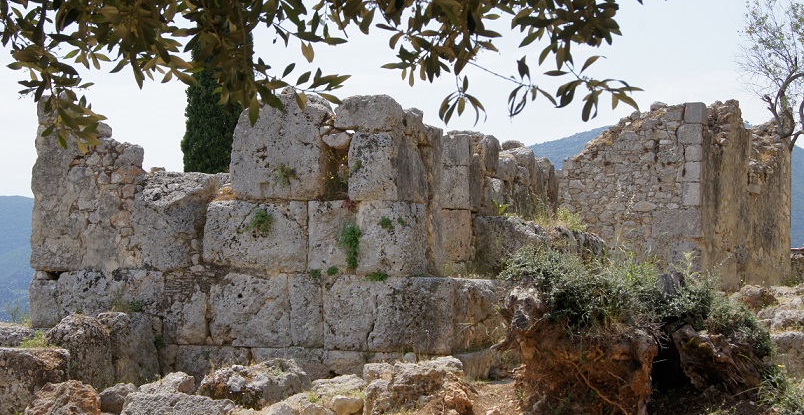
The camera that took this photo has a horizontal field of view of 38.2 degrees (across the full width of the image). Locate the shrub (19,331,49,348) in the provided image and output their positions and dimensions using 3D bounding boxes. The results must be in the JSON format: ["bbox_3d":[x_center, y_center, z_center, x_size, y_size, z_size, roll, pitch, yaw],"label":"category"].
[{"bbox_3d":[-3.620,1.297,11.400,0.260,0.170,0.240,0,-1,0],"label":"shrub"}]

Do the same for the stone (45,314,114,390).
[{"bbox_3d":[-3.223,1.439,11.600,0.620,0.700,0.580,0,-1,11],"label":"stone"}]

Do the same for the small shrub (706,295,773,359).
[{"bbox_3d":[2.675,0.943,9.200,0.490,0.470,0.460,0,-1,0],"label":"small shrub"}]

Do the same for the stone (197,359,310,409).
[{"bbox_3d":[-1.292,1.532,10.100,0.920,0.380,0.580,0,-1,6],"label":"stone"}]

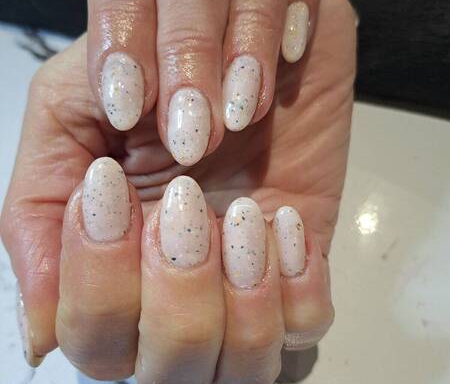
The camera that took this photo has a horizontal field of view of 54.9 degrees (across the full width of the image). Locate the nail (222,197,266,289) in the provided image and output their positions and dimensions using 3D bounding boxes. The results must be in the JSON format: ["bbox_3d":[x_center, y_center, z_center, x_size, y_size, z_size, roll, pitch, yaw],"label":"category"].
[{"bbox_3d":[0.005,0.013,0.117,0.012,0.005,0.025,-4,70,2],"label":"nail"}]

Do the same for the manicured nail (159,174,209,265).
[{"bbox_3d":[-0.011,0.008,0.115,0.013,0.005,0.025,-2,70,-3],"label":"manicured nail"}]

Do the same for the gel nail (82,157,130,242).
[{"bbox_3d":[-0.031,0.002,0.114,0.012,0.005,0.024,3,70,-8],"label":"gel nail"}]

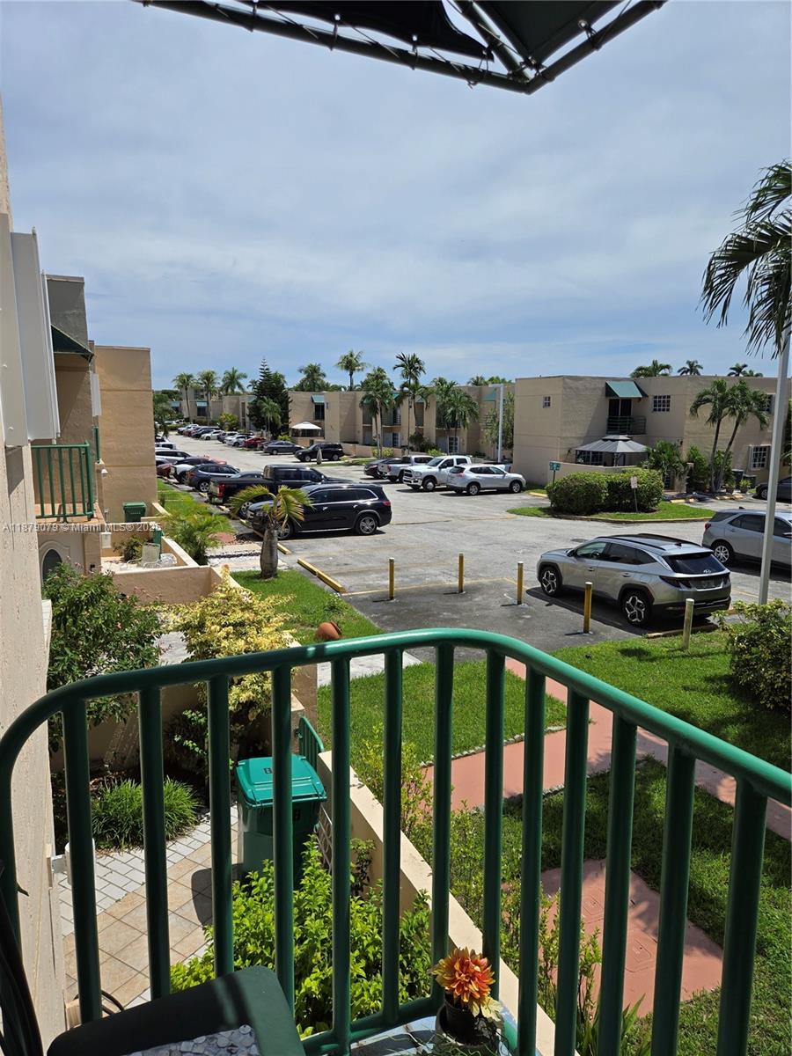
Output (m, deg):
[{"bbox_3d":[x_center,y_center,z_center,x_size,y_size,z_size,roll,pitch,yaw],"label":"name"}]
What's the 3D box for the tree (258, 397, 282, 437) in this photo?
[{"bbox_3d":[-17.249,-14.768,95.885,3.200,6.314,3.100,-2,10,-10],"label":"tree"}]

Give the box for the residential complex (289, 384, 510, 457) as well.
[{"bbox_3d":[2.351,-13.177,85.226,12.000,6.800,51.000,-6,11,-31],"label":"residential complex"}]

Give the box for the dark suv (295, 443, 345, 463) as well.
[{"bbox_3d":[-7.173,-7.191,66.407,4.600,1.710,1.850,-4,10,-21],"label":"dark suv"}]

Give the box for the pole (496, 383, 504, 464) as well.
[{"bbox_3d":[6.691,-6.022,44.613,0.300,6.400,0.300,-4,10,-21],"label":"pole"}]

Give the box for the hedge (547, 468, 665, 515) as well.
[{"bbox_3d":[9.505,-1.726,31.746,4.950,1.750,2.200,-4,10,-25],"label":"hedge"}]

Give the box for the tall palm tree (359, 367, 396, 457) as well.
[{"bbox_3d":[-1.716,-11.612,70.247,3.800,9.200,3.800,0,9,0],"label":"tall palm tree"}]

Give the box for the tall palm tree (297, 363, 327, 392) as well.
[{"bbox_3d":[-13.953,-21.091,116.118,4.700,12.128,4.600,-1,10,-7],"label":"tall palm tree"}]

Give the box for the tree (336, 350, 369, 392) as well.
[{"bbox_3d":[-5.745,-16.891,91.474,4.300,12.800,4.300,0,9,0],"label":"tree"}]

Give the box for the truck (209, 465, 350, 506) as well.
[{"bbox_3d":[-5.081,-1.660,31.543,6.050,2.000,2.040,-3,10,-20],"label":"truck"}]

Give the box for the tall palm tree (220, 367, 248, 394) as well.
[{"bbox_3d":[-31.809,-25.125,137.757,5.200,12.848,5.000,-2,10,-13],"label":"tall palm tree"}]

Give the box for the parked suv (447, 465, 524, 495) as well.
[{"bbox_3d":[5.031,-2.811,38.798,4.660,1.690,1.840,-4,10,-25],"label":"parked suv"}]

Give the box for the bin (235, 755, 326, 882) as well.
[{"bbox_3d":[-1.089,2.853,6.716,0.670,1.070,0.830,-4,10,-21],"label":"bin"}]

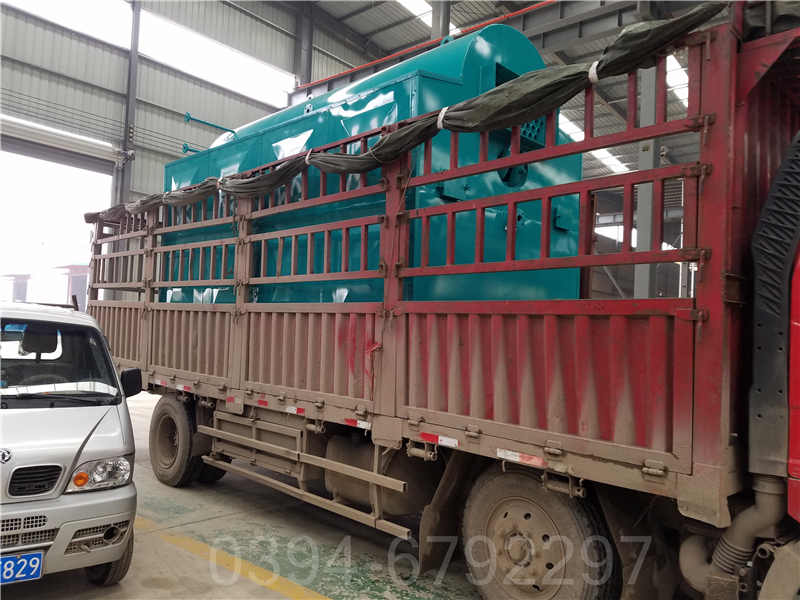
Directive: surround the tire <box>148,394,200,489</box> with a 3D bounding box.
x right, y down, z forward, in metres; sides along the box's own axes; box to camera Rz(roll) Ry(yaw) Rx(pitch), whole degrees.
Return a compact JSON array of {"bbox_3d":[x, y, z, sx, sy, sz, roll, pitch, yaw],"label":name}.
[{"bbox_3d":[-2.417,1.514,6.563,0.270,1.000,1.000,4,-3,-44],"label":"tire"}]

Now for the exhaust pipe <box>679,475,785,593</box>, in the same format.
[{"bbox_3d":[1.495,1.040,2.735,0.260,0.540,0.400,4,-3,-44],"label":"exhaust pipe"}]

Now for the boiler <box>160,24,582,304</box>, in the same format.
[{"bbox_3d":[-0.570,-0.708,6.367,2.198,2.994,4.232,4,-3,-44],"label":"boiler"}]

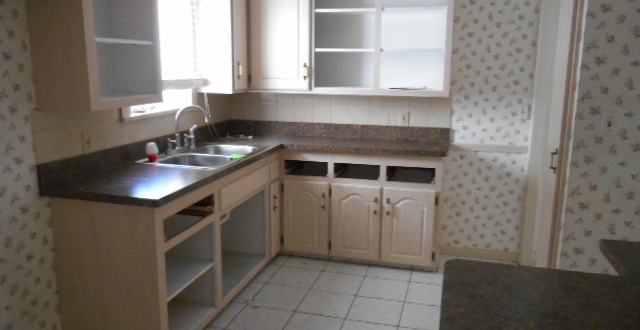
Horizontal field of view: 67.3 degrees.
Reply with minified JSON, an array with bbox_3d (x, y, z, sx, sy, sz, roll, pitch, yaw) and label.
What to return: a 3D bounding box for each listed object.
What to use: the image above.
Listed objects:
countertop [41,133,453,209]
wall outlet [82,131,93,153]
[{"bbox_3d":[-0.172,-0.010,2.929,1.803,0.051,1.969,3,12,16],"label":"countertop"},{"bbox_3d":[-1.213,-0.116,2.517,0.014,0.113,0.072,3,12,16],"label":"wall outlet"}]

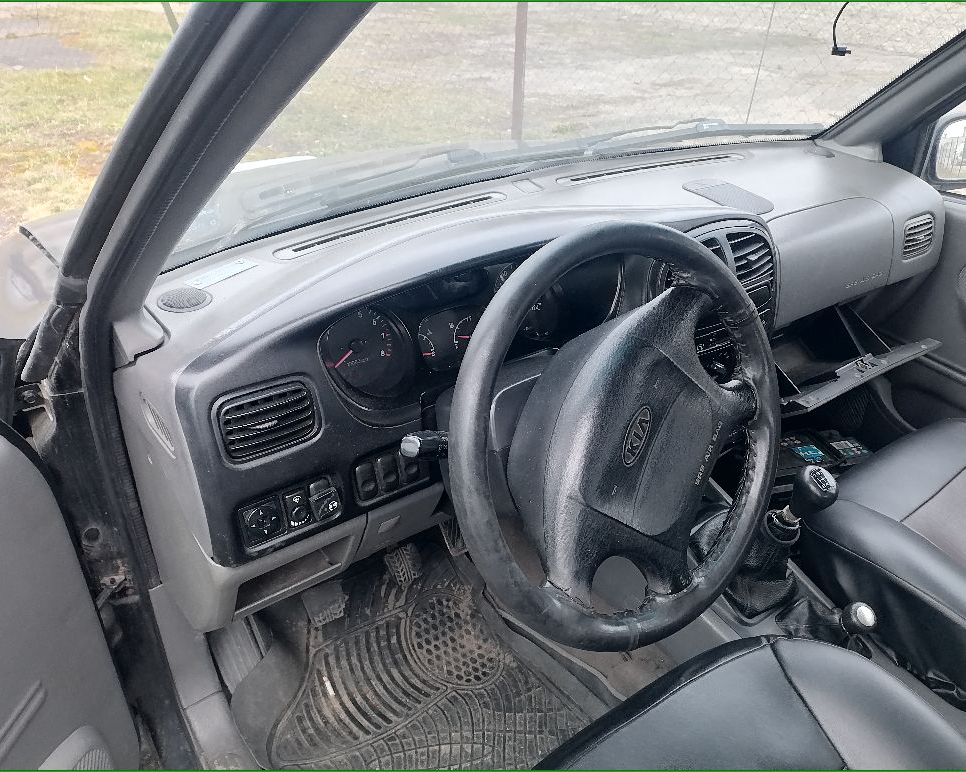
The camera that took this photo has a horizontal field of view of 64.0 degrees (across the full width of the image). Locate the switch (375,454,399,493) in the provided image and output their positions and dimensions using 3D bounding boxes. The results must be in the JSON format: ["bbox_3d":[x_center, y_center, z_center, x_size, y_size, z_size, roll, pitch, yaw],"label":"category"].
[{"bbox_3d":[-0.105,0.096,0.851,0.024,0.043,0.015,-19,25,-29],"label":"switch"}]

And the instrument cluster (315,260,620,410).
[{"bbox_3d":[-0.007,-0.088,0.883,0.380,0.120,0.070,-19,22,-29],"label":"instrument cluster"}]

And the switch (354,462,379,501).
[{"bbox_3d":[-0.127,0.104,0.837,0.024,0.043,0.015,-19,25,-29],"label":"switch"}]

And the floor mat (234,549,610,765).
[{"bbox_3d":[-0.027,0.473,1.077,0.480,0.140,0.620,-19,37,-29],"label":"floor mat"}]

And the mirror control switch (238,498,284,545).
[{"bbox_3d":[-0.226,0.136,0.782,0.042,0.046,0.016,-19,25,-29],"label":"mirror control switch"}]

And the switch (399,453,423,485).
[{"bbox_3d":[-0.081,0.091,0.866,0.024,0.043,0.015,-19,25,-29],"label":"switch"}]

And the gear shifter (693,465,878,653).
[{"bbox_3d":[0.413,0.194,1.032,0.145,0.240,0.280,-19,37,-29],"label":"gear shifter"}]

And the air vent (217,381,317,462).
[{"bbox_3d":[-0.217,0.032,0.763,0.101,0.075,0.030,-19,25,-29],"label":"air vent"}]

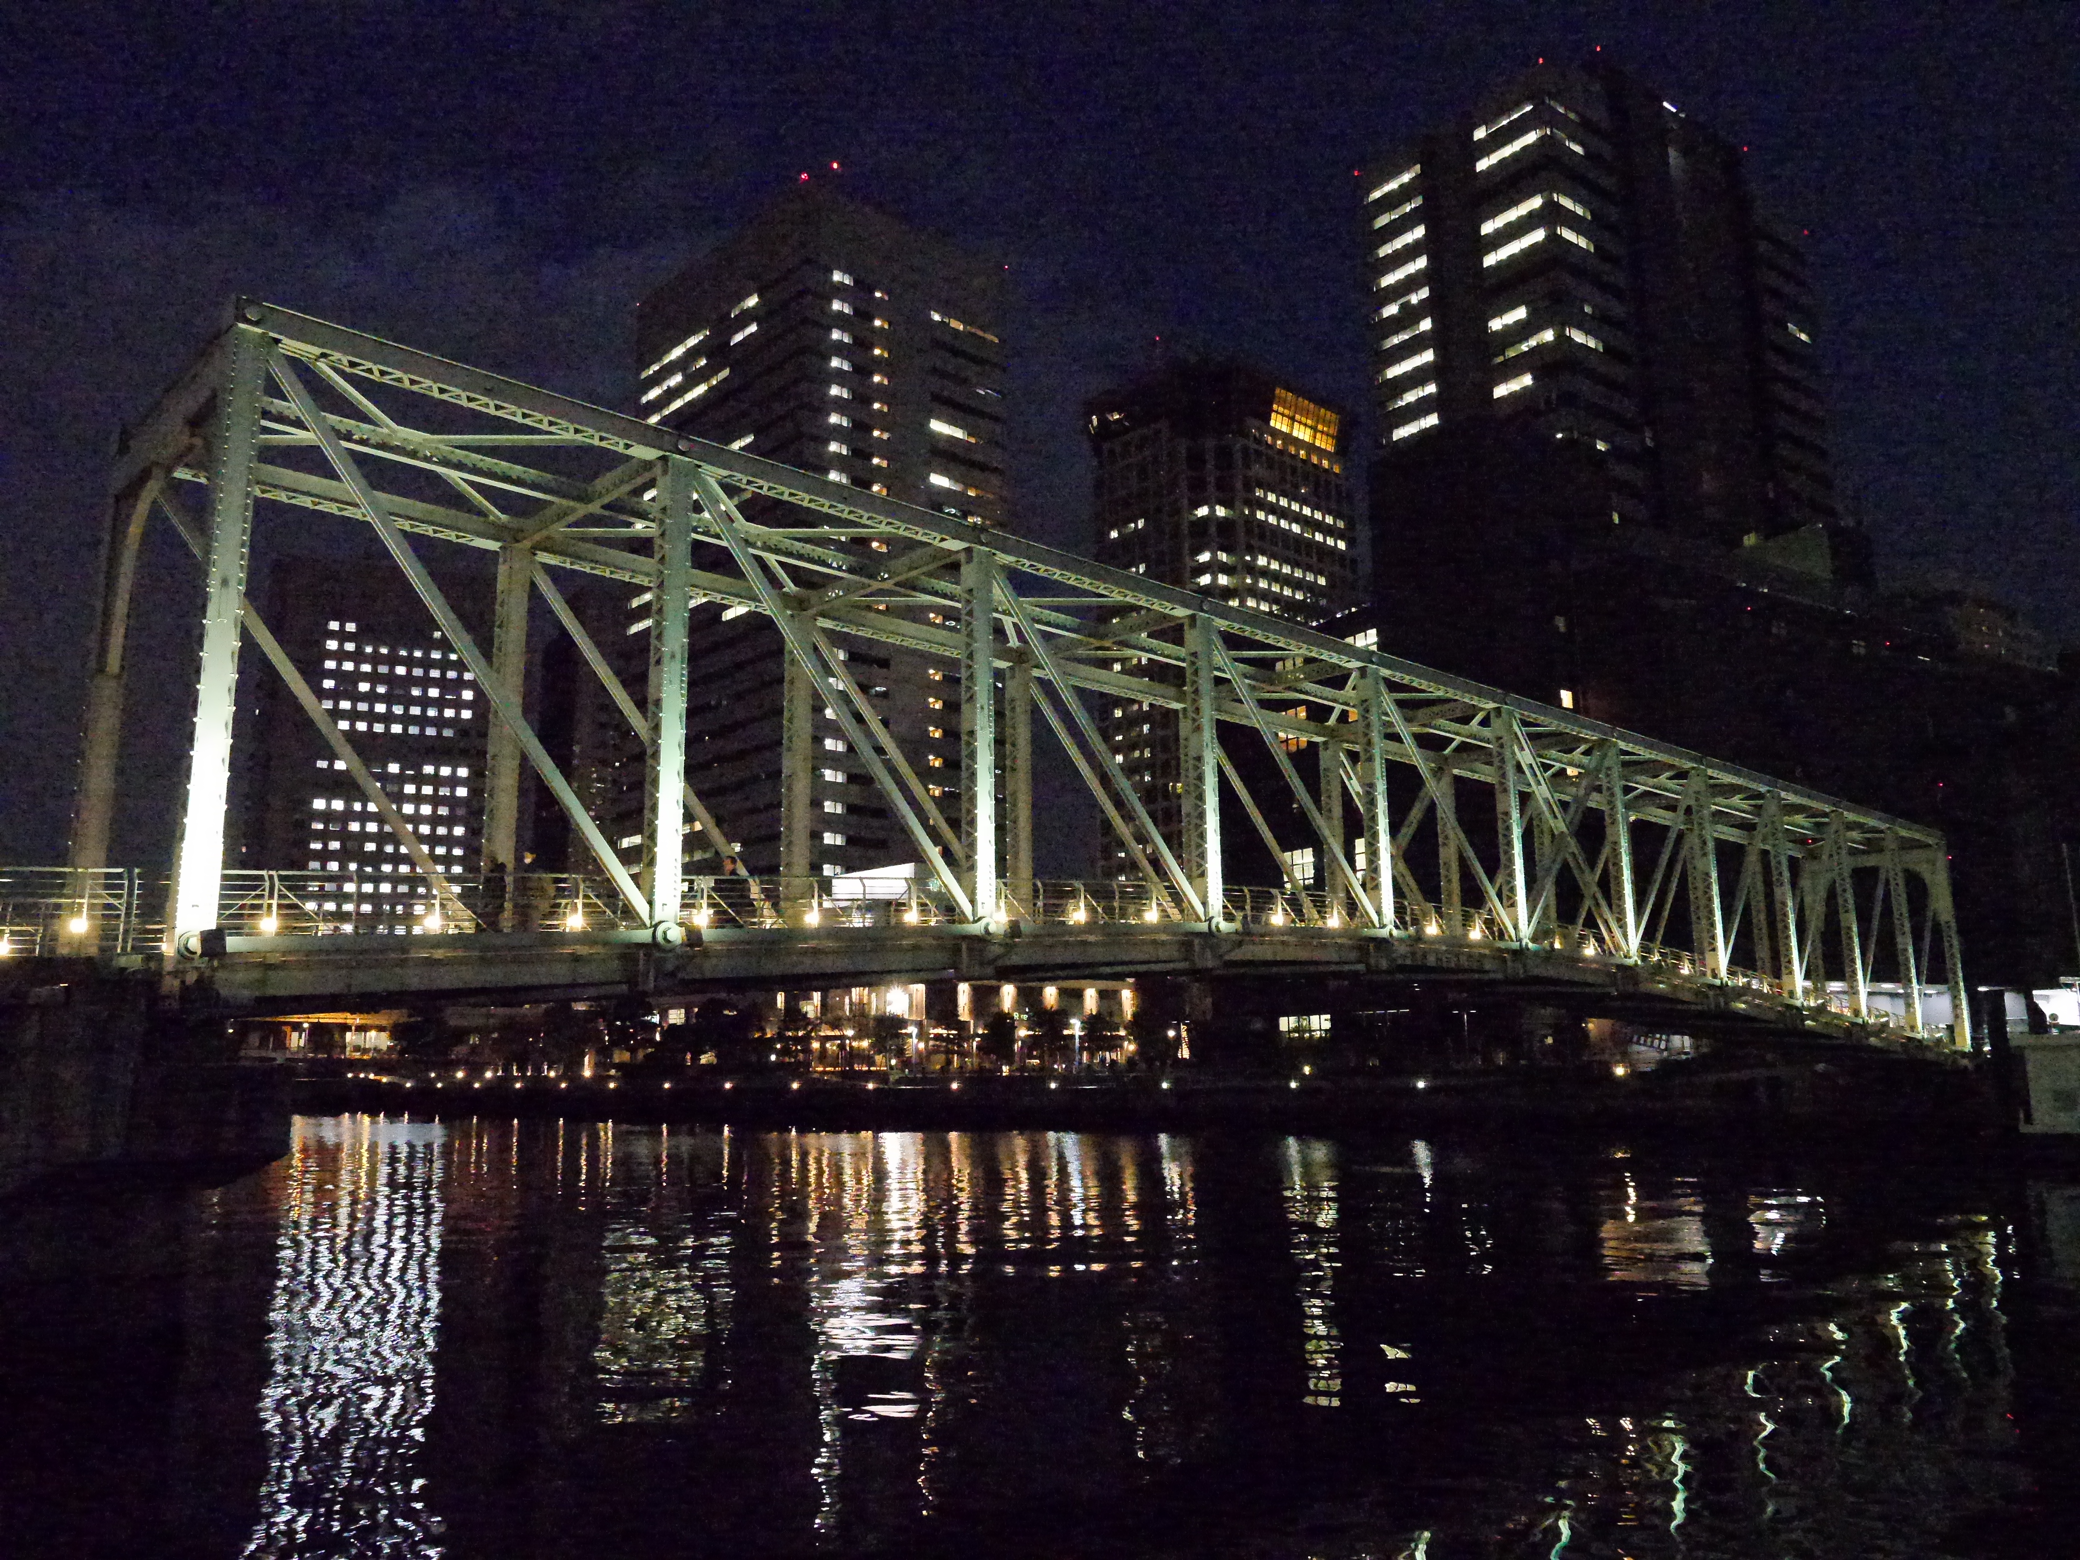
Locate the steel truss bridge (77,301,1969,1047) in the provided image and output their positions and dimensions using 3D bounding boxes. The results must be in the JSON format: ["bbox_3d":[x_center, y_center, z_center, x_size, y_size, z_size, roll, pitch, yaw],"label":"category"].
[{"bbox_3d":[12.596,2.887,41.122,66.800,9.240,6.200,9,-14,-42],"label":"steel truss bridge"}]

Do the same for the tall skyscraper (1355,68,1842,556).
[{"bbox_3d":[72.106,-23.057,177.717,57.200,109.000,27.200,7,-13,-35],"label":"tall skyscraper"}]

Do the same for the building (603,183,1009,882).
[{"bbox_3d":[-32.937,-17.979,207.327,33.798,112.398,47.946,9,-14,-42],"label":"building"}]

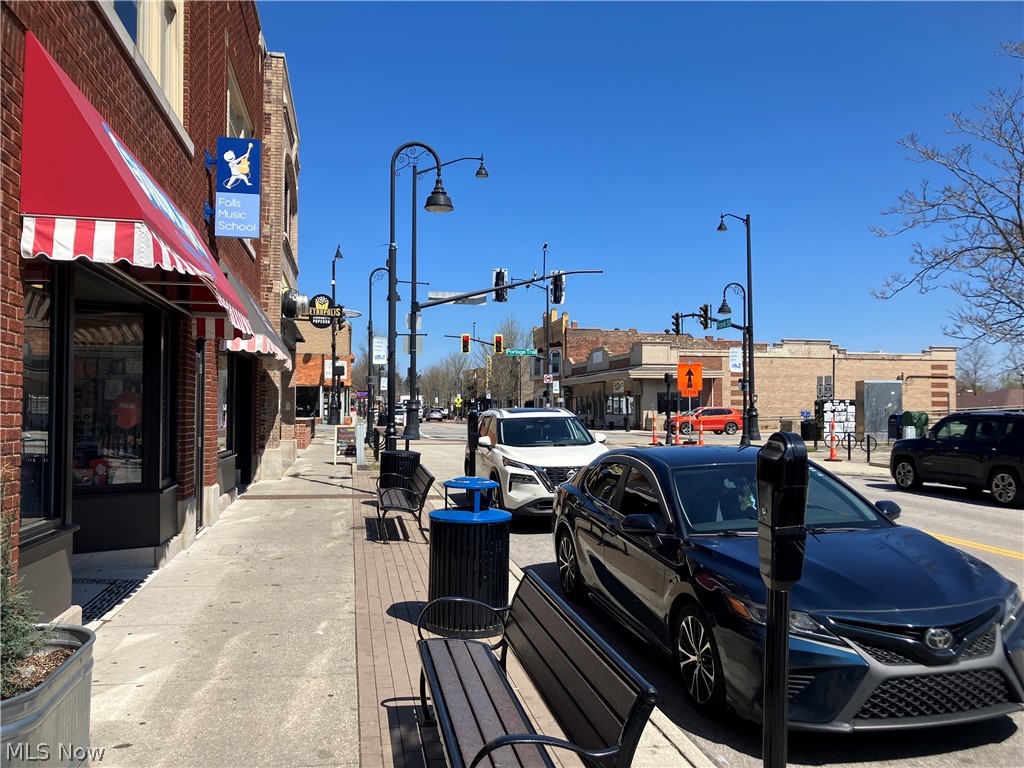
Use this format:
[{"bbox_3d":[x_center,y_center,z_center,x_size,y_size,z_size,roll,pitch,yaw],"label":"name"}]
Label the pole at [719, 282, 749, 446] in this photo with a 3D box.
[{"bbox_3d":[8.228,-0.697,30.596,1.220,6.080,0.500,1,-2,-11],"label":"pole"}]

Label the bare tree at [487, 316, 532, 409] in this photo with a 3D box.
[{"bbox_3d":[-0.281,-1.771,93.105,4.900,12.000,4.900,0,-1,0],"label":"bare tree"}]

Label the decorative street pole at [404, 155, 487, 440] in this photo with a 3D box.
[{"bbox_3d":[-2.492,-3.271,31.685,3.120,10.800,0.600,1,-2,-11],"label":"decorative street pole"}]

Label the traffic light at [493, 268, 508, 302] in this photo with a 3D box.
[{"bbox_3d":[-0.433,-3.798,32.000,0.570,1.300,0.400,0,-1,0],"label":"traffic light"}]

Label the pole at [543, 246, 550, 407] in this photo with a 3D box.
[{"bbox_3d":[2.563,-3.145,61.220,0.600,13.000,0.600,0,-2,-11],"label":"pole"}]

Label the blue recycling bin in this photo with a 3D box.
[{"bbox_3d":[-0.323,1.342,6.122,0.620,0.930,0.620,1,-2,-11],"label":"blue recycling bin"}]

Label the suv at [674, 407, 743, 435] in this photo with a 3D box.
[{"bbox_3d":[11.250,2.139,48.515,4.680,1.680,1.860,0,-1,-12],"label":"suv"}]

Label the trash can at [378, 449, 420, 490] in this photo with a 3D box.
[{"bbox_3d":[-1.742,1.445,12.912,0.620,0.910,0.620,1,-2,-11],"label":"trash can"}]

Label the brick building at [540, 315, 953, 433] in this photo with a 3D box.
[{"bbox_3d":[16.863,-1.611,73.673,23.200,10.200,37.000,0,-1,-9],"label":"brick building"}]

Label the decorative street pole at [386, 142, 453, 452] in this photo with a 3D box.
[{"bbox_3d":[-1.622,-1.103,14.262,1.220,6.080,0.500,1,-2,-11],"label":"decorative street pole"}]

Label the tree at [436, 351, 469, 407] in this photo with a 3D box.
[{"bbox_3d":[-8.764,-0.368,122.000,4.800,9.200,4.800,0,-1,0],"label":"tree"}]

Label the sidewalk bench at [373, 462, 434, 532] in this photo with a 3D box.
[{"bbox_3d":[-1.375,1.457,10.450,0.640,0.790,1.800,1,-2,-11],"label":"sidewalk bench"}]

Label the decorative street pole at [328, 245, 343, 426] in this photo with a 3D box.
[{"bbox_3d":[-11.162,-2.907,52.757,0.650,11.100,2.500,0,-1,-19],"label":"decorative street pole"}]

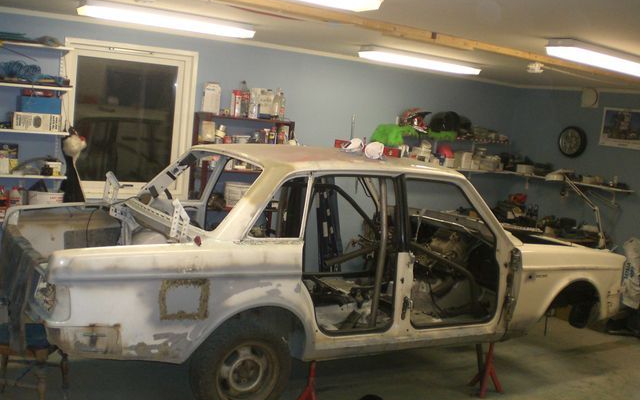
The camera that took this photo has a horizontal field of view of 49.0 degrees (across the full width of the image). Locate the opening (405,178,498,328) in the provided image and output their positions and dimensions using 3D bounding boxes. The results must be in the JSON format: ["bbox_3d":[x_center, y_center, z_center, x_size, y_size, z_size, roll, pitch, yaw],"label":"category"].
[{"bbox_3d":[0.903,0.359,4.737,0.860,0.970,0.180,2,8,-28],"label":"opening"}]

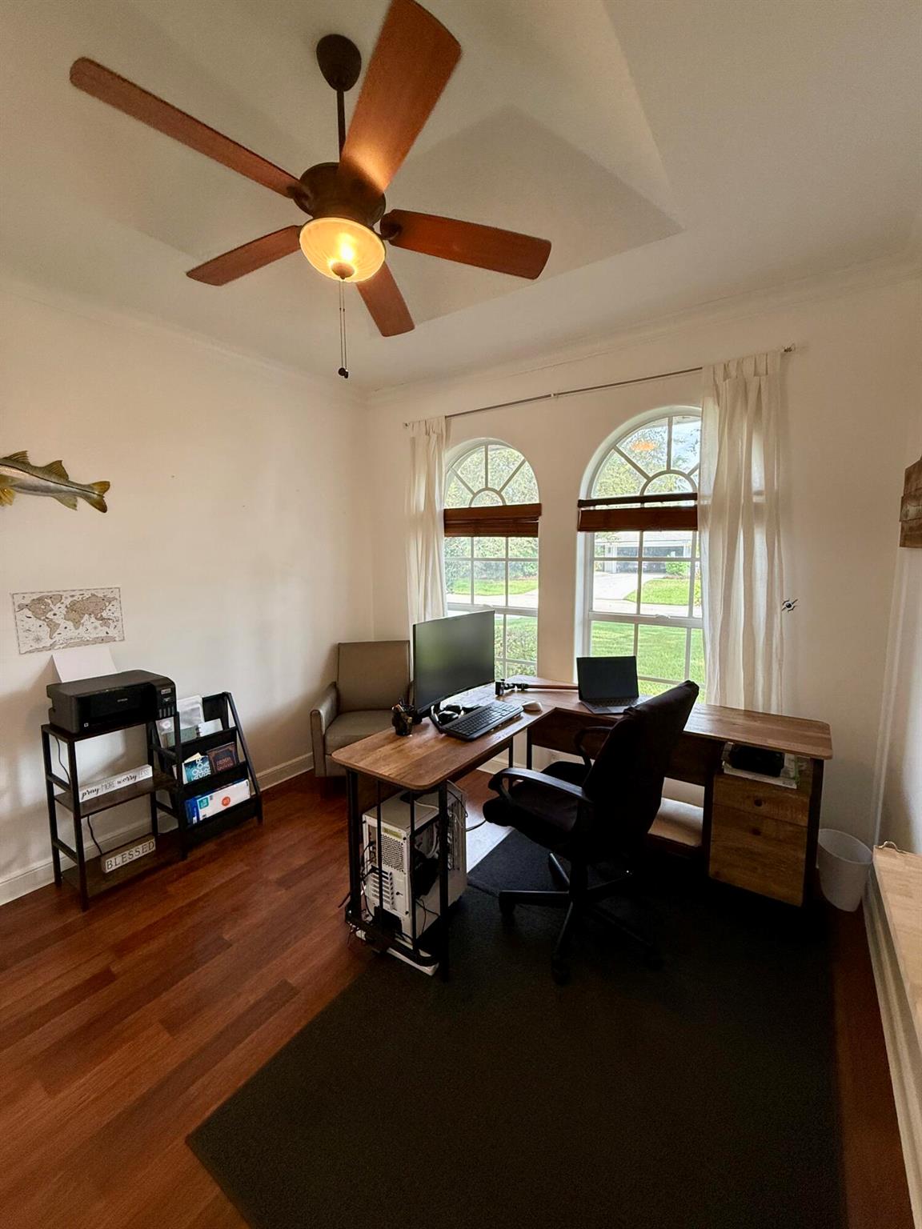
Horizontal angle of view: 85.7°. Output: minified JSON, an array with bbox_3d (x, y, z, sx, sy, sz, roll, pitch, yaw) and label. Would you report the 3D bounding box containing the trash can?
[{"bbox_3d":[1.651,1.117,2.157,0.180,0.244,0.265,2,7,16],"label":"trash can"}]

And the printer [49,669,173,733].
[{"bbox_3d":[-1.574,0.383,2.256,0.333,0.172,0.382,5,8,35],"label":"printer"}]

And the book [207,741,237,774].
[{"bbox_3d":[-1.269,0.816,2.676,0.022,0.205,0.140,-18,-5,34],"label":"book"}]

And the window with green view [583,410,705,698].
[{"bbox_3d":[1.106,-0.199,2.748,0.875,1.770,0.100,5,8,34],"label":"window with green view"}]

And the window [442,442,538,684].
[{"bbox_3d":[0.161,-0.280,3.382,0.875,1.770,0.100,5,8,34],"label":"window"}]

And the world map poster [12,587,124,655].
[{"bbox_3d":[-1.753,0.020,2.251,0.010,0.261,0.399,5,8,34],"label":"world map poster"}]

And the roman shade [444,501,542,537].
[{"bbox_3d":[0.136,-0.602,3.258,0.880,0.195,0.060,5,8,34],"label":"roman shade"}]

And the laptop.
[{"bbox_3d":[0.759,0.344,2.427,0.313,0.217,0.271,0,7,-5],"label":"laptop"}]

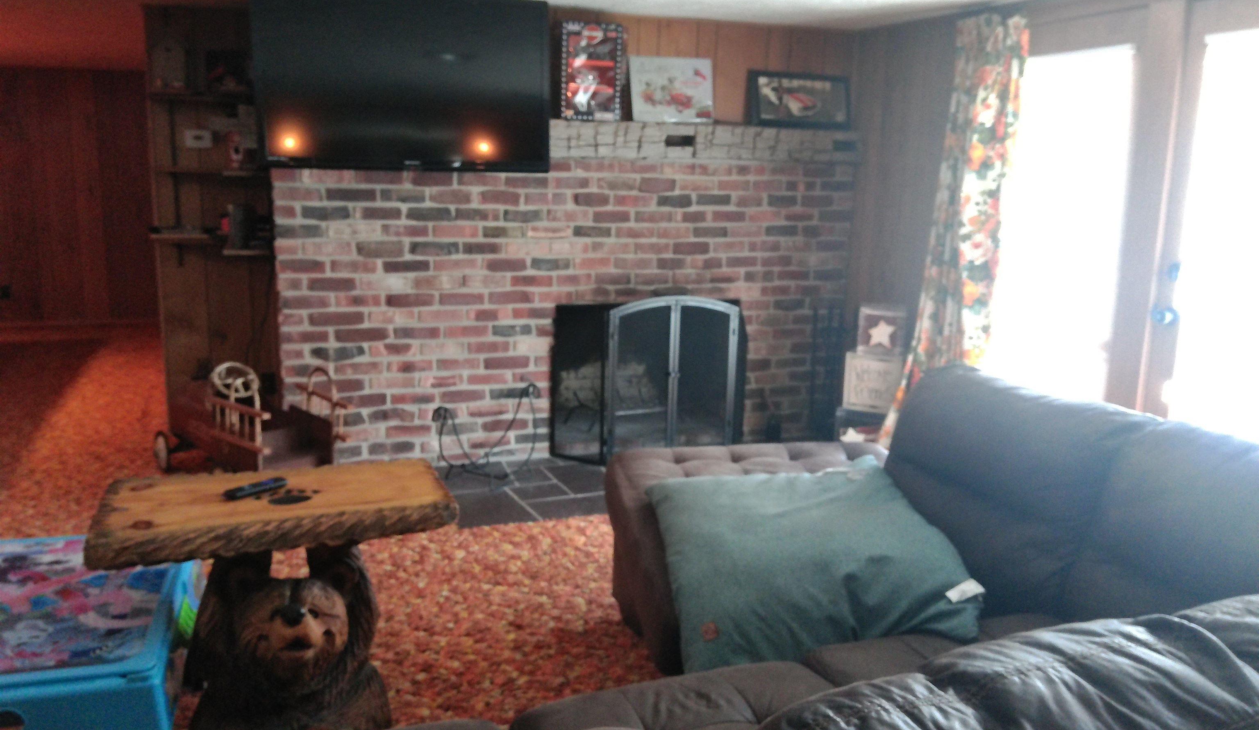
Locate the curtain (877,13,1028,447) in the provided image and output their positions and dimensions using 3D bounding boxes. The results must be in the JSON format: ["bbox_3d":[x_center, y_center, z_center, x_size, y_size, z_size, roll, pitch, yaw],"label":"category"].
[{"bbox_3d":[1.348,-0.446,4.053,0.167,1.974,0.613,-3,12,-19],"label":"curtain"}]

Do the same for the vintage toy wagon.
[{"bbox_3d":[-1.627,0.253,4.054,0.914,0.502,0.413,9,14,36],"label":"vintage toy wagon"}]

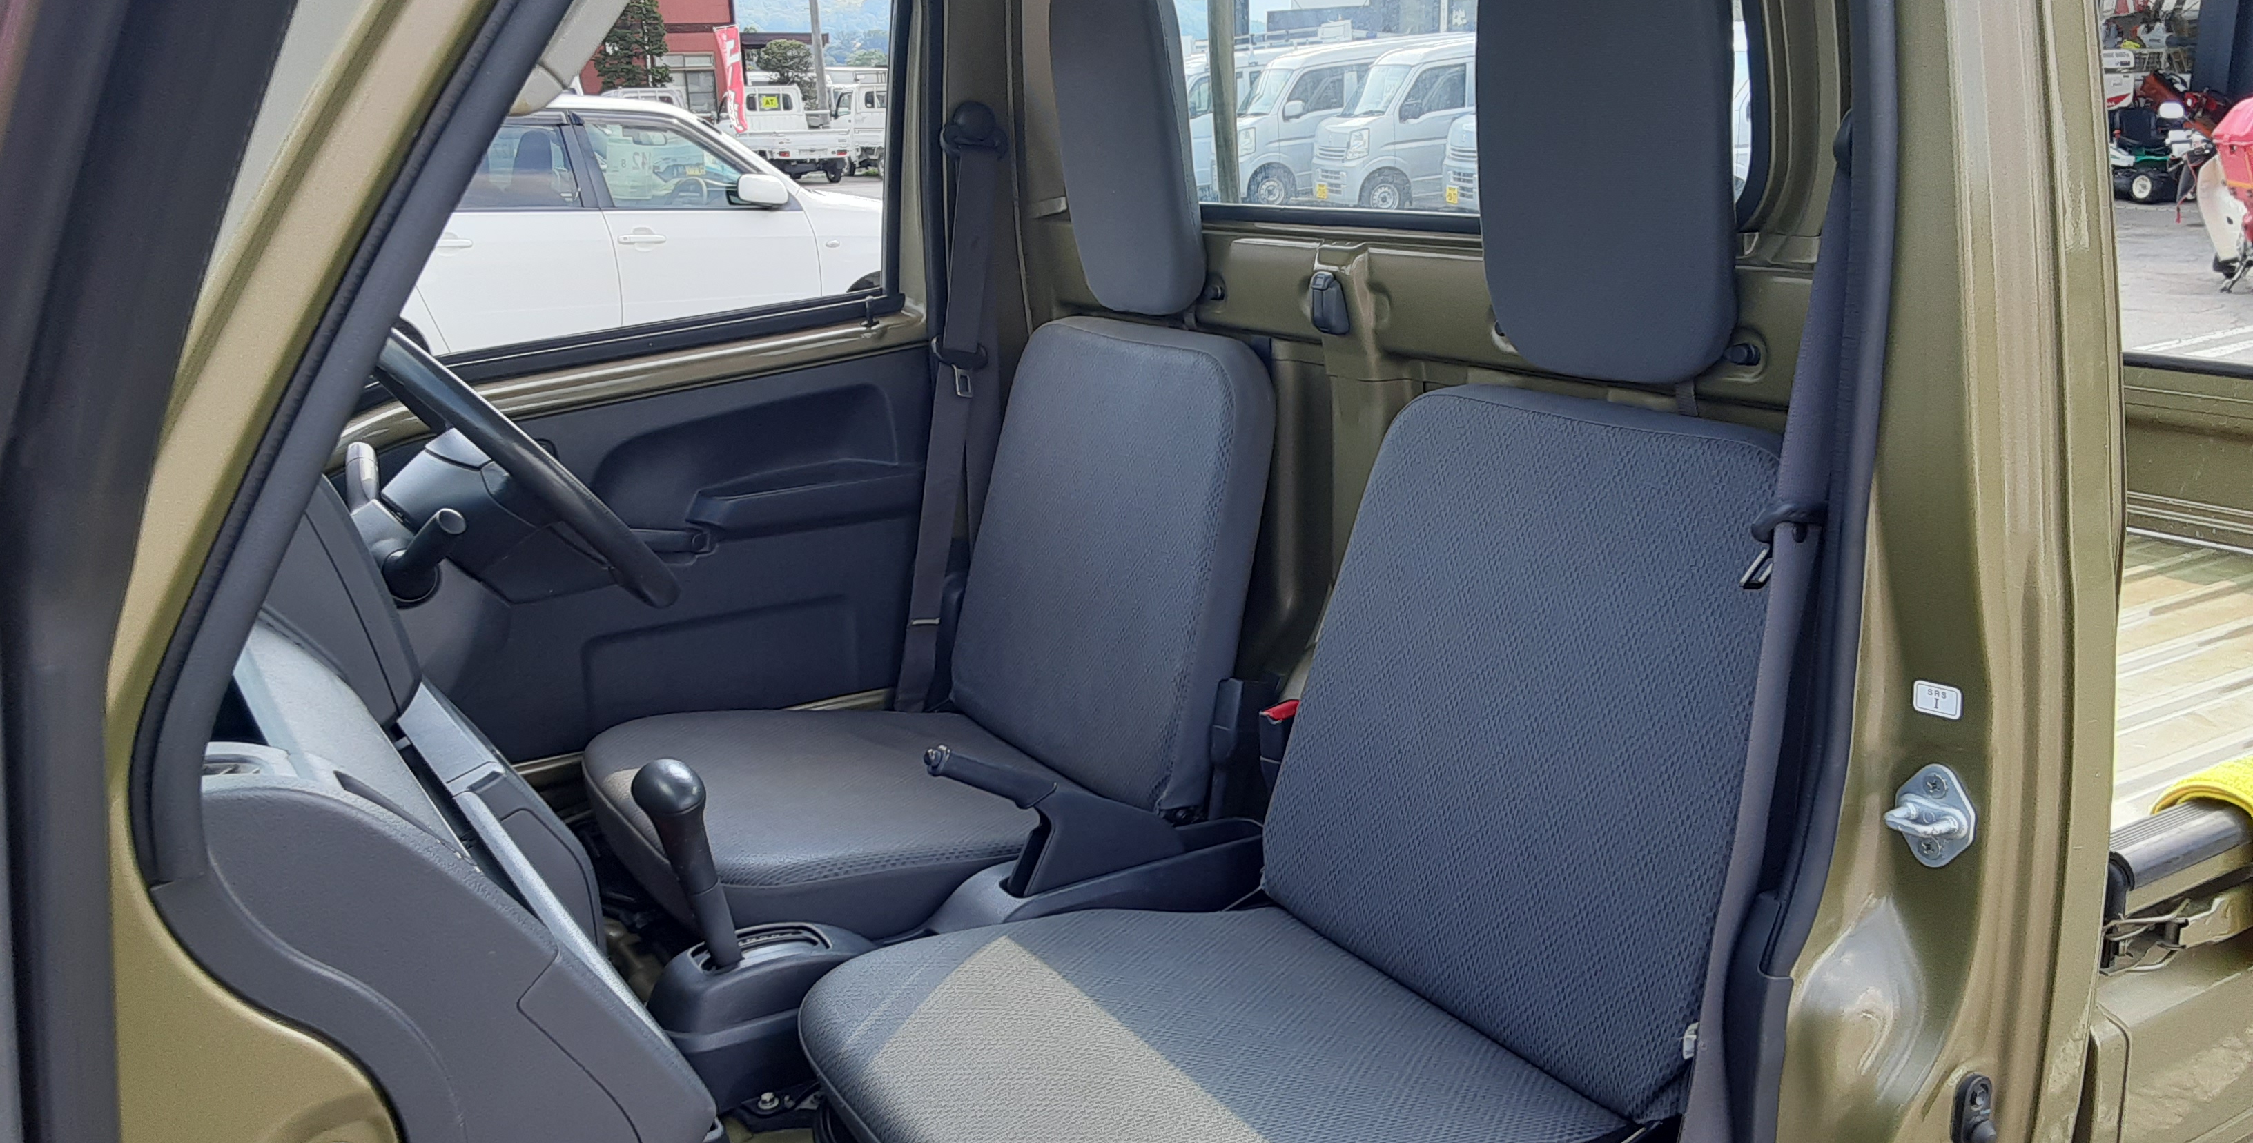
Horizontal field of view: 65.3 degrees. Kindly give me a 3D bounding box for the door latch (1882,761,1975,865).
[{"bbox_3d":[0.440,0.139,0.969,0.032,0.058,0.047,-14,19,-39],"label":"door latch"}]

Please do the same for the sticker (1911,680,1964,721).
[{"bbox_3d":[0.441,0.070,0.956,0.001,0.018,0.030,-14,19,-39],"label":"sticker"}]

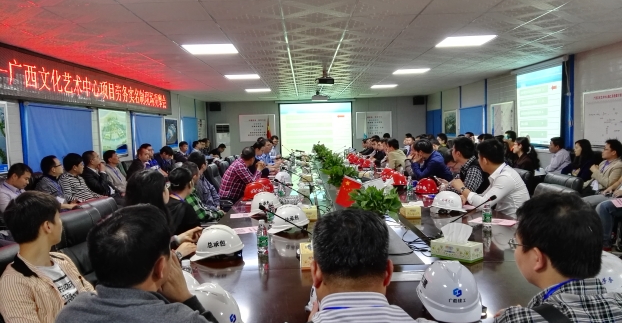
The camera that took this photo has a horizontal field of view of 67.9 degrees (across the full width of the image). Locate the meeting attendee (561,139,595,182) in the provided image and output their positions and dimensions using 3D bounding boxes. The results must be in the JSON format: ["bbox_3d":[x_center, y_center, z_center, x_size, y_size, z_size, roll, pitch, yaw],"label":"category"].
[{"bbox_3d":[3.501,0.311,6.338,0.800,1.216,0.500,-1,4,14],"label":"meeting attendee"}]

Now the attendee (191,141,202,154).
[{"bbox_3d":[-2.510,0.138,11.102,0.750,1.250,0.520,-2,4,-3],"label":"attendee"}]

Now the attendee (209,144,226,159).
[{"bbox_3d":[-2.594,0.060,13.397,0.850,1.135,0.520,-2,4,-1],"label":"attendee"}]

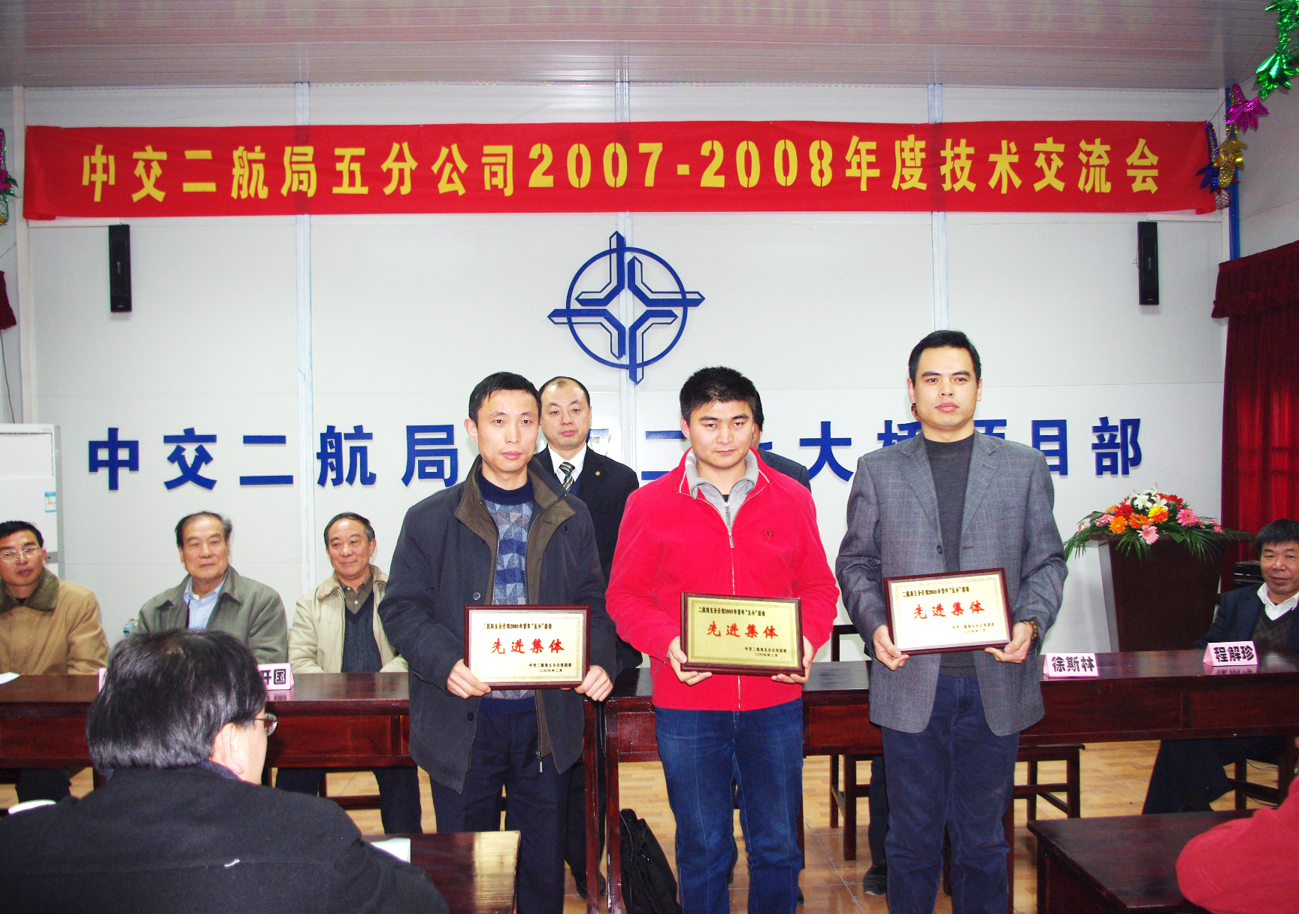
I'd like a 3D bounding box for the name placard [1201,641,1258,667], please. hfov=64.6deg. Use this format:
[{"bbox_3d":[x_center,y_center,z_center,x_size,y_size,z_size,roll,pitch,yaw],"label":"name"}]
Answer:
[{"bbox_3d":[1.912,0.648,3.387,0.152,0.068,0.060,-1,1,2],"label":"name placard"}]

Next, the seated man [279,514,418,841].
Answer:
[{"bbox_3d":[-1.043,0.848,3.620,0.510,1.283,0.740,-1,1,-9],"label":"seated man"}]

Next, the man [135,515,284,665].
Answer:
[{"bbox_3d":[-1.536,0.851,3.610,0.560,1.292,0.740,-1,1,-6],"label":"man"}]

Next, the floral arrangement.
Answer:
[{"bbox_3d":[2.623,0.351,5.300,0.918,0.353,0.450,-1,1,-3],"label":"floral arrangement"}]

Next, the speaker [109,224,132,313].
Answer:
[{"bbox_3d":[-2.900,-1.033,5.638,0.111,0.479,0.095,-1,1,-7],"label":"speaker"}]

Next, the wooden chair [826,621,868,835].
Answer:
[{"bbox_3d":[0.894,1.064,3.921,0.430,0.785,0.430,-1,1,-3],"label":"wooden chair"}]

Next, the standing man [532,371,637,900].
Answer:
[{"bbox_3d":[-0.293,0.599,3.583,0.520,1.758,0.340,-1,1,-3],"label":"standing man"}]

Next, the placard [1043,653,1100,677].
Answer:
[{"bbox_3d":[1.341,0.658,3.277,0.152,0.068,0.060,-1,1,-1],"label":"placard"}]

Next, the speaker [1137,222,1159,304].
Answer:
[{"bbox_3d":[2.880,-1.116,5.933,0.108,0.479,0.095,-1,1,2],"label":"speaker"}]

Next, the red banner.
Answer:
[{"bbox_3d":[-0.076,-1.632,5.836,6.727,0.520,0.050,-1,1,-3],"label":"red banner"}]

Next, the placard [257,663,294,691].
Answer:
[{"bbox_3d":[-1.205,0.697,3.249,0.152,0.068,0.060,-1,1,-5],"label":"placard"}]

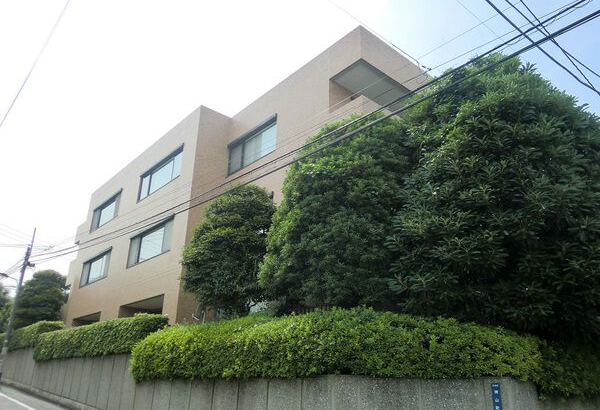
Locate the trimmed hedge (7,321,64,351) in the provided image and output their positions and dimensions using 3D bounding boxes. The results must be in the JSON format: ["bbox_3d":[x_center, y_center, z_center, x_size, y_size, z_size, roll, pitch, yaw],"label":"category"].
[{"bbox_3d":[-16.407,8.089,27.008,1.080,1.370,9.830,19,-27,-38],"label":"trimmed hedge"}]

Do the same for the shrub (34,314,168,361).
[{"bbox_3d":[-8.810,5.743,18.635,1.050,1.280,12.750,19,-27,-38],"label":"shrub"}]

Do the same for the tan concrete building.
[{"bbox_3d":[-3.550,2.732,22.917,9.000,10.410,23.260,19,-27,-38],"label":"tan concrete building"}]

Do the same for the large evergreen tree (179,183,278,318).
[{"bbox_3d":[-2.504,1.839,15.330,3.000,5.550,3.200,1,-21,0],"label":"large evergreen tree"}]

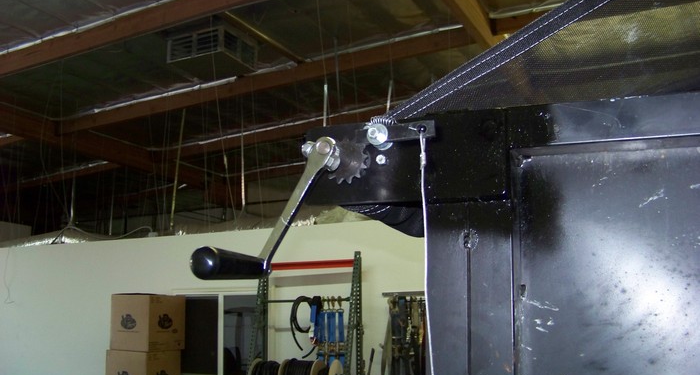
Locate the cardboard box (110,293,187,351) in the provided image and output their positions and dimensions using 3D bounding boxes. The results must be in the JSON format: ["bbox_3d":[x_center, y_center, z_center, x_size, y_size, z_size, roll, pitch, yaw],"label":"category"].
[{"bbox_3d":[-2.268,1.533,8.229,0.570,0.600,0.570,-6,-12,29],"label":"cardboard box"}]

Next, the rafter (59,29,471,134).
[{"bbox_3d":[-1.737,-1.543,11.219,7.571,0.295,0.090,-8,-13,26],"label":"rafter"}]

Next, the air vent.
[{"bbox_3d":[-1.770,-1.700,9.450,0.820,0.320,0.800,-6,-11,26],"label":"air vent"}]

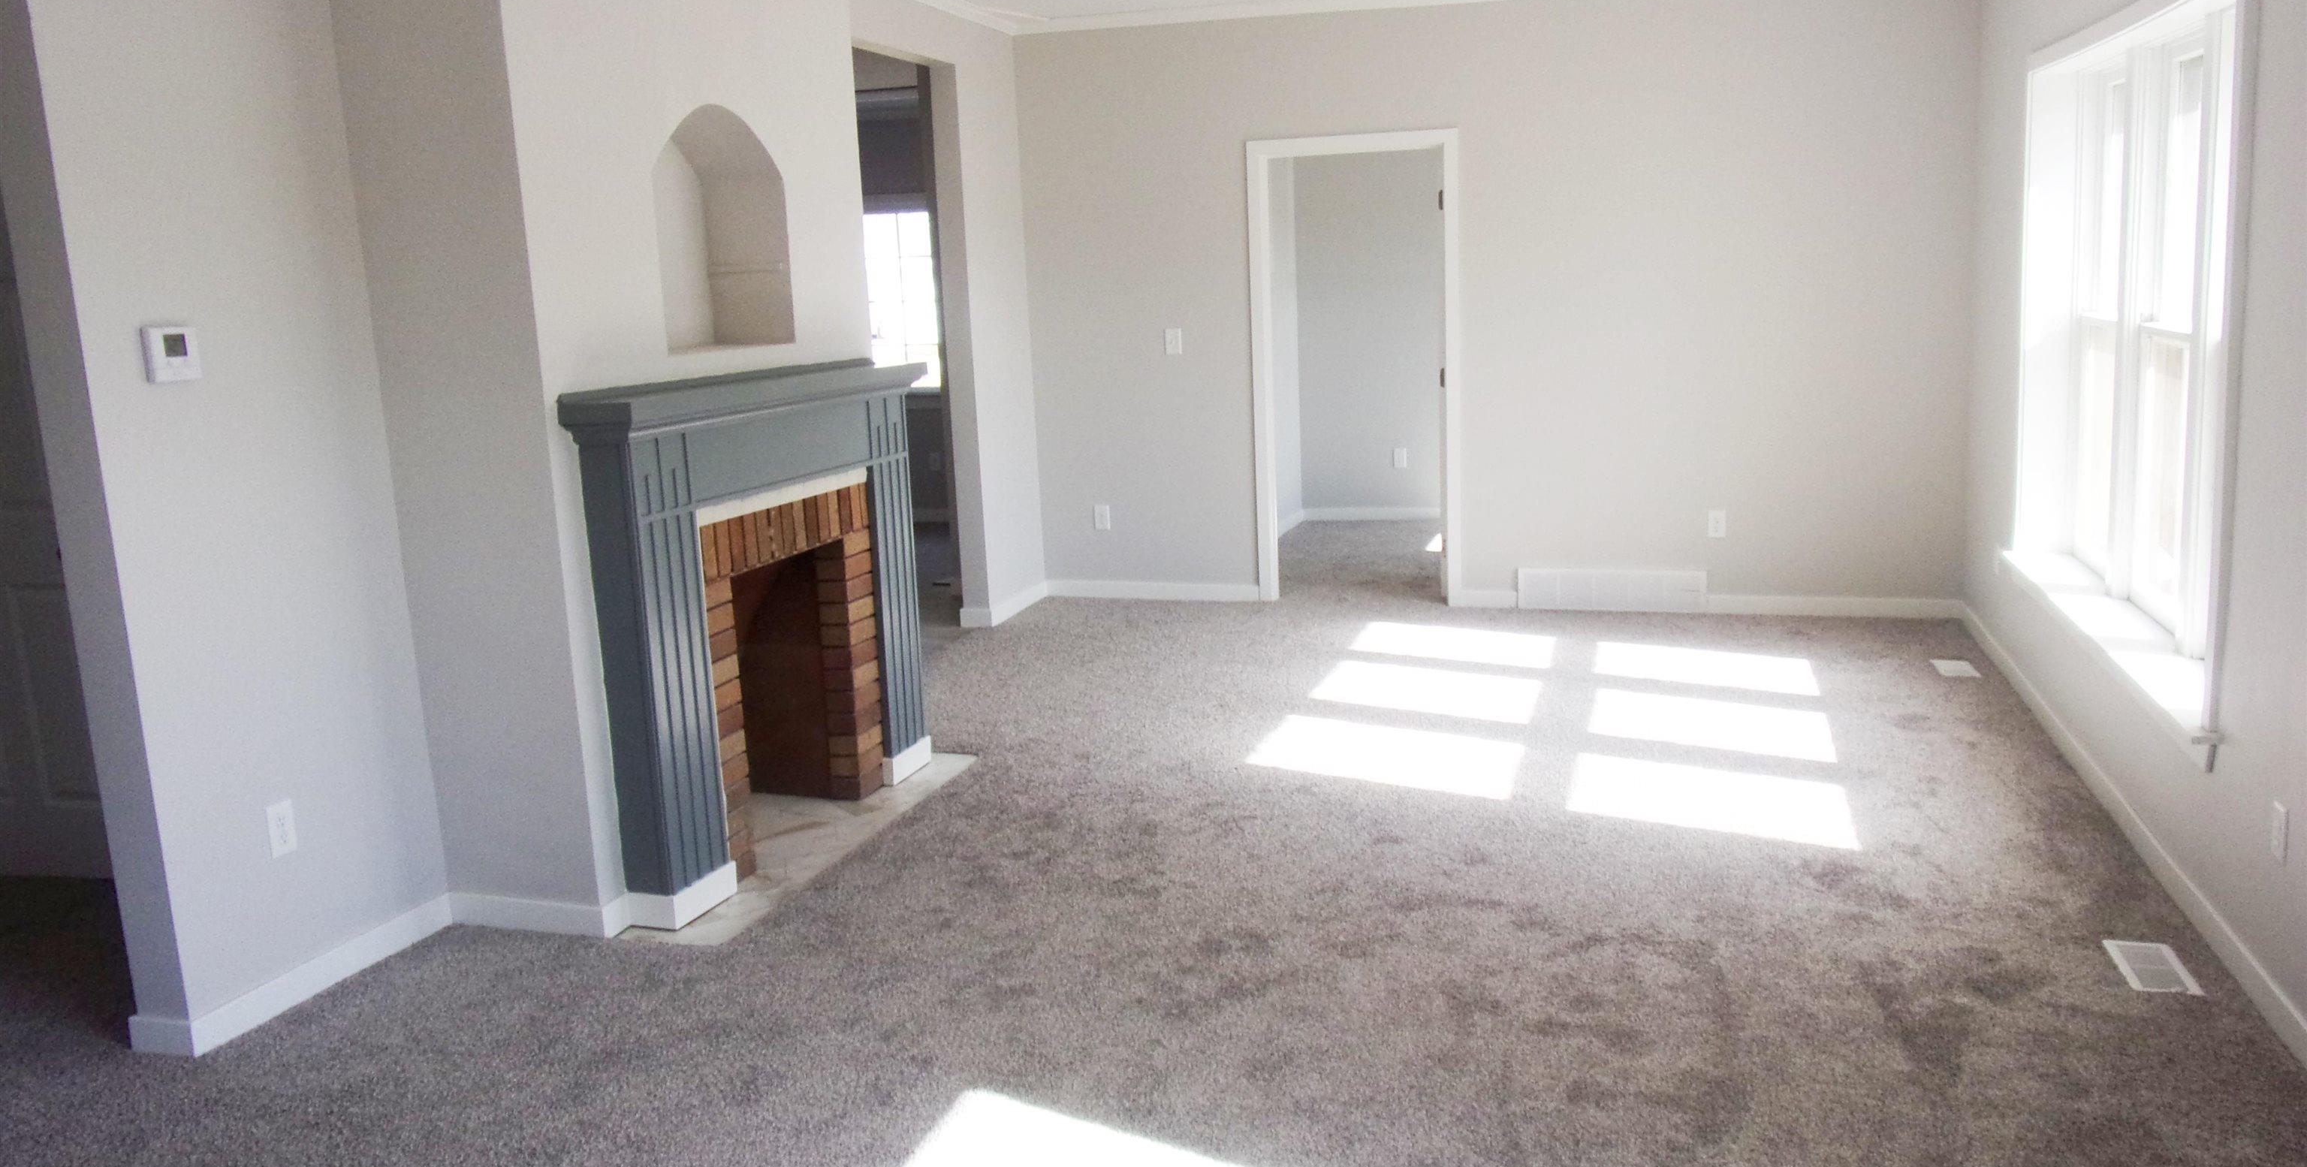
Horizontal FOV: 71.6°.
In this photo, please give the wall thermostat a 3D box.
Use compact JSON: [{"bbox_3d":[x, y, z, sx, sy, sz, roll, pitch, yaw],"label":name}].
[{"bbox_3d":[-1.957,-0.457,3.189,0.025,0.106,0.104,1,11,18],"label":"wall thermostat"}]

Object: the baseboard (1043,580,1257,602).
[{"bbox_3d":[-0.007,0.035,7.679,1.085,0.085,0.020,1,11,18],"label":"baseboard"}]

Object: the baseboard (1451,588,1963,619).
[{"bbox_3d":[2.354,0.087,6.891,2.036,0.084,0.020,1,11,18],"label":"baseboard"}]

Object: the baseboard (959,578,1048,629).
[{"bbox_3d":[-0.693,0.091,7.537,0.150,0.084,0.691,1,11,18],"label":"baseboard"}]

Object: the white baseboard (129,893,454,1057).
[{"bbox_3d":[-1.927,0.867,3.634,0.176,0.081,0.738,1,11,18],"label":"white baseboard"}]

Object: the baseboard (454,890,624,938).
[{"bbox_3d":[-1.499,0.795,3.909,0.463,0.081,0.088,1,11,18],"label":"baseboard"}]

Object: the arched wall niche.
[{"bbox_3d":[-1.270,-0.947,4.310,0.276,0.636,0.620,1,11,18],"label":"arched wall niche"}]

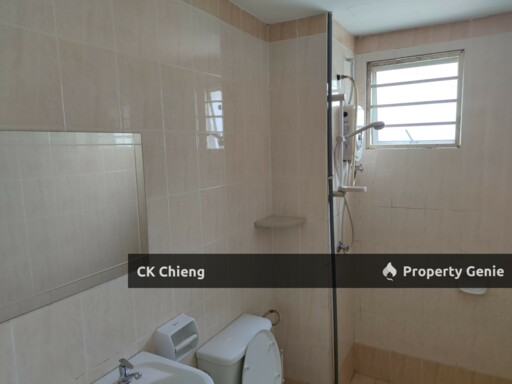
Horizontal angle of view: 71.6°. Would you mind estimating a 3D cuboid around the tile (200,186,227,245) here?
[{"bbox_3d":[-0.201,0.110,1.681,0.010,0.257,0.198,3,9,30],"label":"tile"}]

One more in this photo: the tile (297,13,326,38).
[{"bbox_3d":[0.305,-0.891,1.906,0.171,0.104,0.010,3,9,30],"label":"tile"}]

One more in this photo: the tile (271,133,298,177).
[{"bbox_3d":[0.169,-0.216,2.101,0.175,0.257,0.010,3,9,30],"label":"tile"}]

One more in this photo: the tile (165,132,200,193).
[{"bbox_3d":[-0.304,-0.121,1.468,0.010,0.254,0.197,3,9,30],"label":"tile"}]

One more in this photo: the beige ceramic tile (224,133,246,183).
[{"bbox_3d":[-0.105,-0.170,1.804,0.010,0.254,0.197,3,9,30],"label":"beige ceramic tile"}]

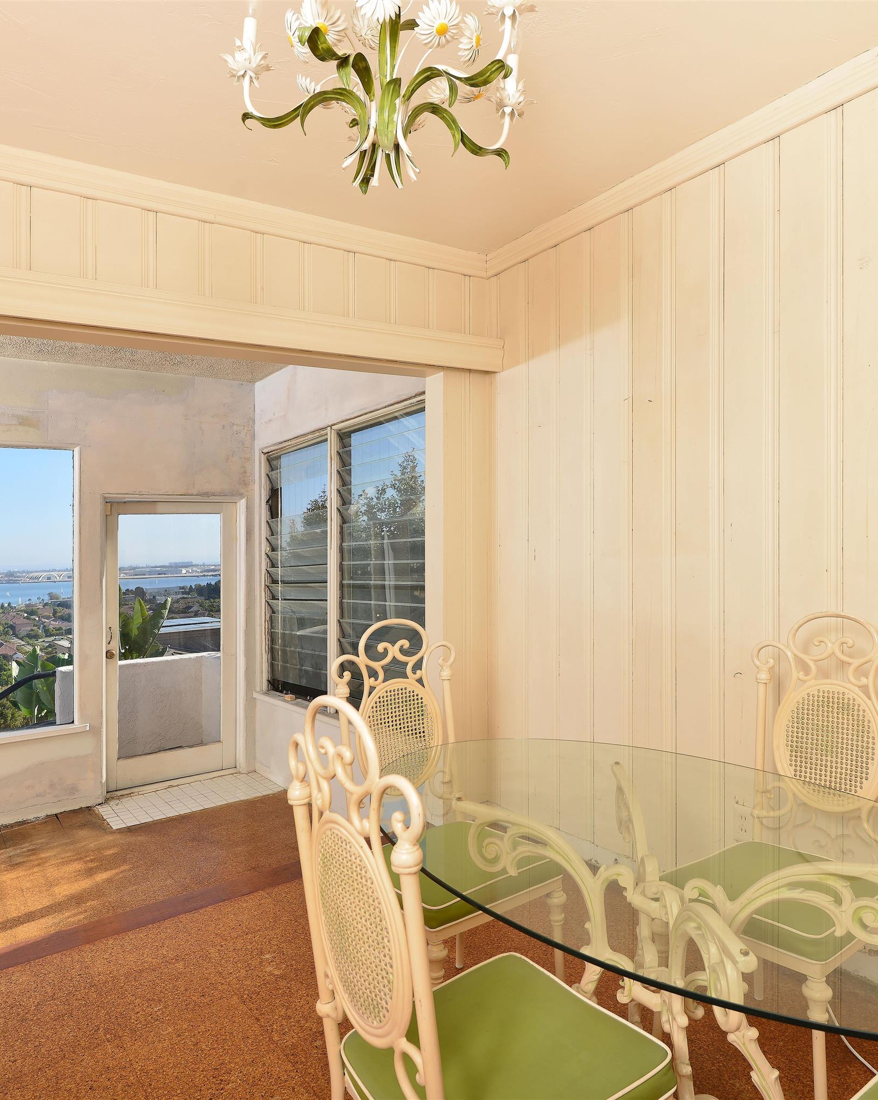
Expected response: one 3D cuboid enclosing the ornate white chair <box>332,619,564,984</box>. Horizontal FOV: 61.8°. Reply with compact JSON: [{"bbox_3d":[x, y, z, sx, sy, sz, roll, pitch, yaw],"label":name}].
[{"bbox_3d":[0.020,0.710,1.913,0.440,1.030,0.510,-1,0,-38],"label":"ornate white chair"}]

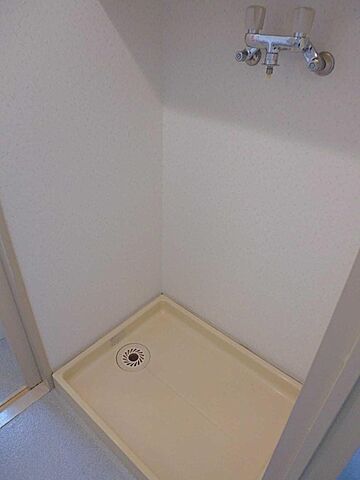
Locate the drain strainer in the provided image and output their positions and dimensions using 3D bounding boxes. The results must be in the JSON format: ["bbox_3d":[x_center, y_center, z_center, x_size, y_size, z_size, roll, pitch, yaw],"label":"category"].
[{"bbox_3d":[-0.207,0.527,1.488,0.151,0.014,0.151,2,34,-1],"label":"drain strainer"}]

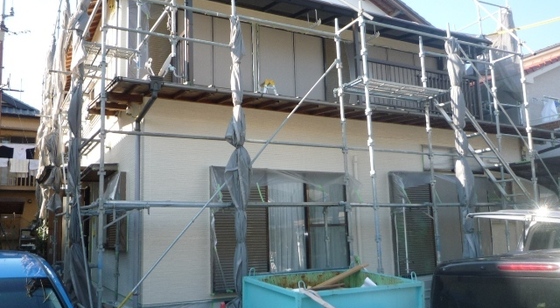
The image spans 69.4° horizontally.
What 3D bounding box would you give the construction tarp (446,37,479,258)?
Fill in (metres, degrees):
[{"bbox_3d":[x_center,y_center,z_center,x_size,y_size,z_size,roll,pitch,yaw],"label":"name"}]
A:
[{"bbox_3d":[3.000,0.150,6.620,0.280,4.350,0.280,2,-10,-24],"label":"construction tarp"}]

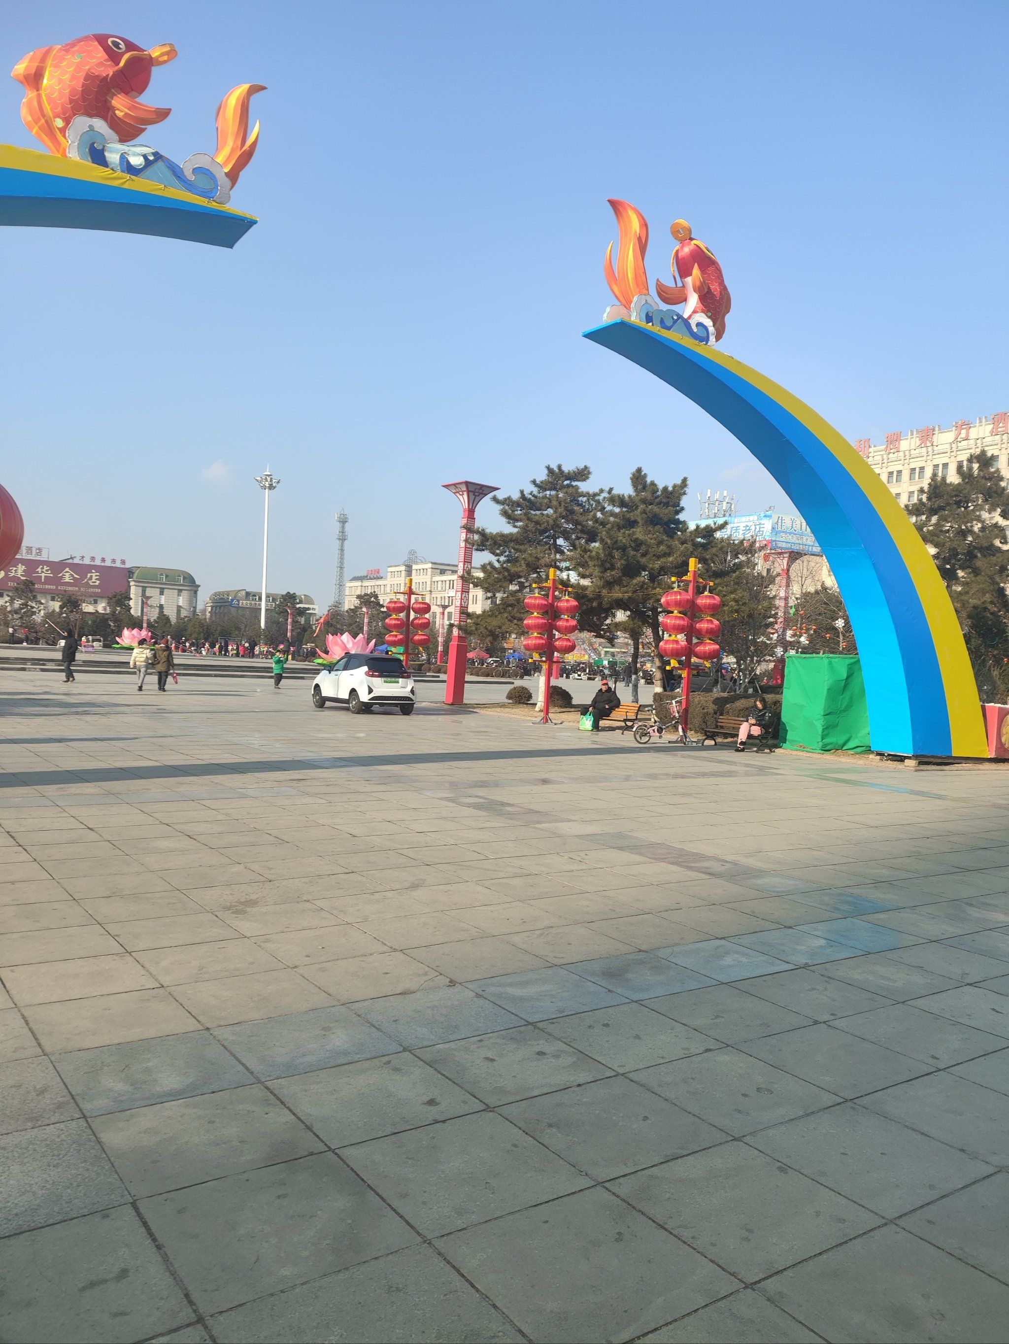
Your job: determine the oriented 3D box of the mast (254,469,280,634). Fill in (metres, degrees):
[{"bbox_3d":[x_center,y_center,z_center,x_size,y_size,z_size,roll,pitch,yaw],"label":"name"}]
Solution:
[{"bbox_3d":[-32.187,-14.786,130.000,3.500,25.400,3.500,3,0,-36],"label":"mast"}]

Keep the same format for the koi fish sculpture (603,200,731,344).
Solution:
[{"bbox_3d":[2.833,-6.881,16.701,2.500,2.100,0.900,3,0,-36],"label":"koi fish sculpture"}]

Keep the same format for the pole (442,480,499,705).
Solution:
[{"bbox_3d":[-1.435,-2.671,33.600,1.450,7.500,1.450,3,0,-36],"label":"pole"}]

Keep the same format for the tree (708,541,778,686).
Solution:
[{"bbox_3d":[7.014,-1.173,29.482,2.300,5.500,2.300,3,1,0],"label":"tree"}]

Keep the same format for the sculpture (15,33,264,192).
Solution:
[{"bbox_3d":[-3.993,-6.074,10.712,2.600,1.740,0.980,2,1,-33],"label":"sculpture"}]

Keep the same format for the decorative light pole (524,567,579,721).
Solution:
[{"bbox_3d":[1.195,-0.701,25.692,1.500,4.100,0.750,2,1,-35],"label":"decorative light pole"}]

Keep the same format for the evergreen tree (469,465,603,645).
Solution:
[{"bbox_3d":[1.083,-2.743,31.965,4.400,8.000,4.400,3,1,0],"label":"evergreen tree"}]

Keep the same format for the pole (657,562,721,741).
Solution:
[{"bbox_3d":[4.129,-0.506,21.692,1.500,4.100,0.750,2,1,-42],"label":"pole"}]

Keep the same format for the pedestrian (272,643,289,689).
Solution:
[{"bbox_3d":[-8.214,-0.115,35.500,0.420,1.500,0.500,3,0,-12],"label":"pedestrian"}]

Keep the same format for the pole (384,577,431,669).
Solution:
[{"bbox_3d":[-3.091,-0.978,30.992,1.500,4.100,0.750,2,1,-33],"label":"pole"}]

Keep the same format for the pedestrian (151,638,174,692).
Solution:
[{"bbox_3d":[-11.282,-0.206,32.208,0.580,1.740,0.380,3,1,0],"label":"pedestrian"}]

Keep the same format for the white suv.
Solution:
[{"bbox_3d":[-4.017,0.252,27.108,1.790,1.660,4.330,2,1,-29],"label":"white suv"}]

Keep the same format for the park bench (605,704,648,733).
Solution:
[{"bbox_3d":[2.605,1.089,23.995,1.400,0.780,0.650,4,1,44],"label":"park bench"}]

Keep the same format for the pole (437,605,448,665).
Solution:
[{"bbox_3d":[-6.785,-3.611,106.000,1.450,7.500,1.450,3,0,-36],"label":"pole"}]

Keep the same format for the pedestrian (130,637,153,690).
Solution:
[{"bbox_3d":[-11.378,-0.231,30.502,0.550,1.630,0.420,3,0,-12],"label":"pedestrian"}]

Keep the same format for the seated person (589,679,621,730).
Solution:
[{"bbox_3d":[2.464,0.817,23.862,0.800,1.240,0.580,2,1,-37],"label":"seated person"}]

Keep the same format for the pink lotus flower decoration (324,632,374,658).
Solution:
[{"bbox_3d":[-12.974,-1.947,80.000,5.000,2.600,5.000,3,0,-18],"label":"pink lotus flower decoration"}]

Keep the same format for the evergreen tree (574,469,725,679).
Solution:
[{"bbox_3d":[4.379,-2.389,30.000,4.600,7.840,4.600,3,0,0],"label":"evergreen tree"}]

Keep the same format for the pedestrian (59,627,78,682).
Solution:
[{"bbox_3d":[-15.508,-0.480,34.507,0.600,1.820,0.500,3,1,6],"label":"pedestrian"}]

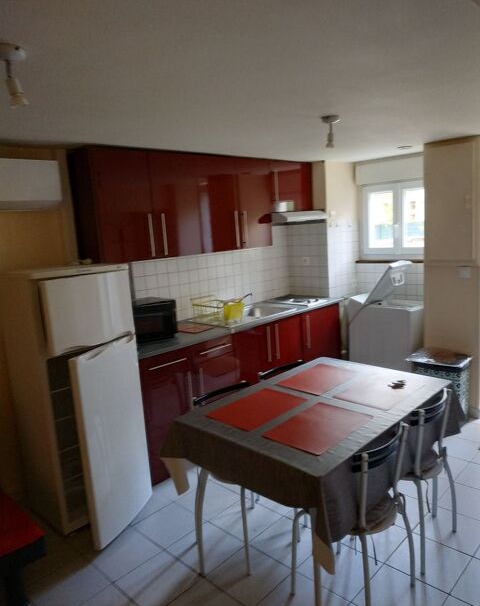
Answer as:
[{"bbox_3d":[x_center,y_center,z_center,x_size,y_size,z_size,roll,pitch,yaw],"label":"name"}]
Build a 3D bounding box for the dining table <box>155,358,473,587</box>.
[{"bbox_3d":[0.409,0.844,2.223,0.858,0.766,1.238,5,13,45],"label":"dining table"}]

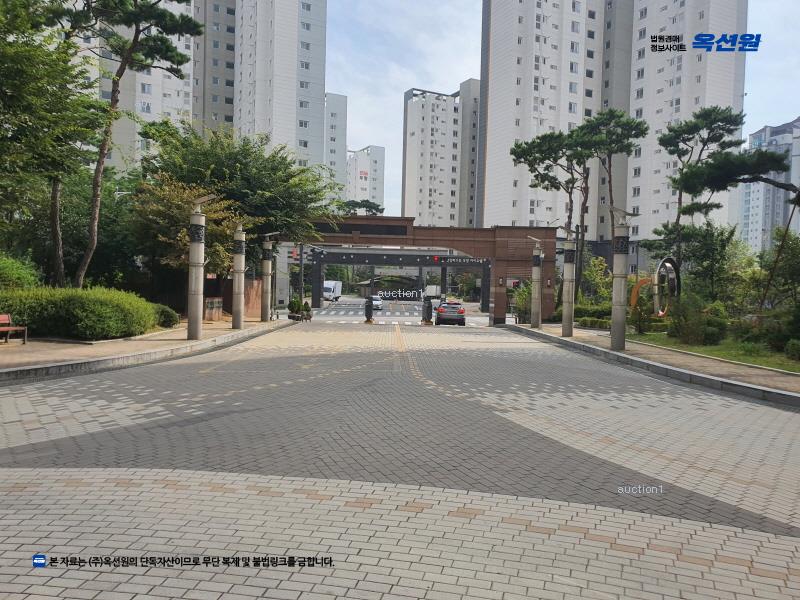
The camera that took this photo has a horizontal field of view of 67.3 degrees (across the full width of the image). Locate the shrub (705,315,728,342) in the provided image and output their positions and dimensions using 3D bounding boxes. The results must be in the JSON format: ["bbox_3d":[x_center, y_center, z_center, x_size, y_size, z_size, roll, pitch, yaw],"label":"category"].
[{"bbox_3d":[12.483,1.144,23.700,0.950,1.100,0.950,2,1,0],"label":"shrub"}]

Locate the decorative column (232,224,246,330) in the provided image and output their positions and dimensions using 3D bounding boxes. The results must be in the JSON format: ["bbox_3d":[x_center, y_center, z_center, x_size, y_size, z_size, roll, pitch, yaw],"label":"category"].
[{"bbox_3d":[-6.752,-0.965,25.200,0.530,4.400,0.530,2,1,0],"label":"decorative column"}]

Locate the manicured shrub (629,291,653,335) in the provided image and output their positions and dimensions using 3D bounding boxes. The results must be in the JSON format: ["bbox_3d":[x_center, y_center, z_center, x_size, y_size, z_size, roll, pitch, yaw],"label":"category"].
[{"bbox_3d":[11.126,0.578,27.800,1.080,2.000,1.050,2,2,22],"label":"manicured shrub"}]

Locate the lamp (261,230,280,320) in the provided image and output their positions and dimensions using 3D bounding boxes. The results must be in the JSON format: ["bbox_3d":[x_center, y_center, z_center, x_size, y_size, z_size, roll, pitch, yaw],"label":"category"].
[{"bbox_3d":[-6.671,-1.146,30.600,1.000,4.550,0.550,2,1,0],"label":"lamp"}]

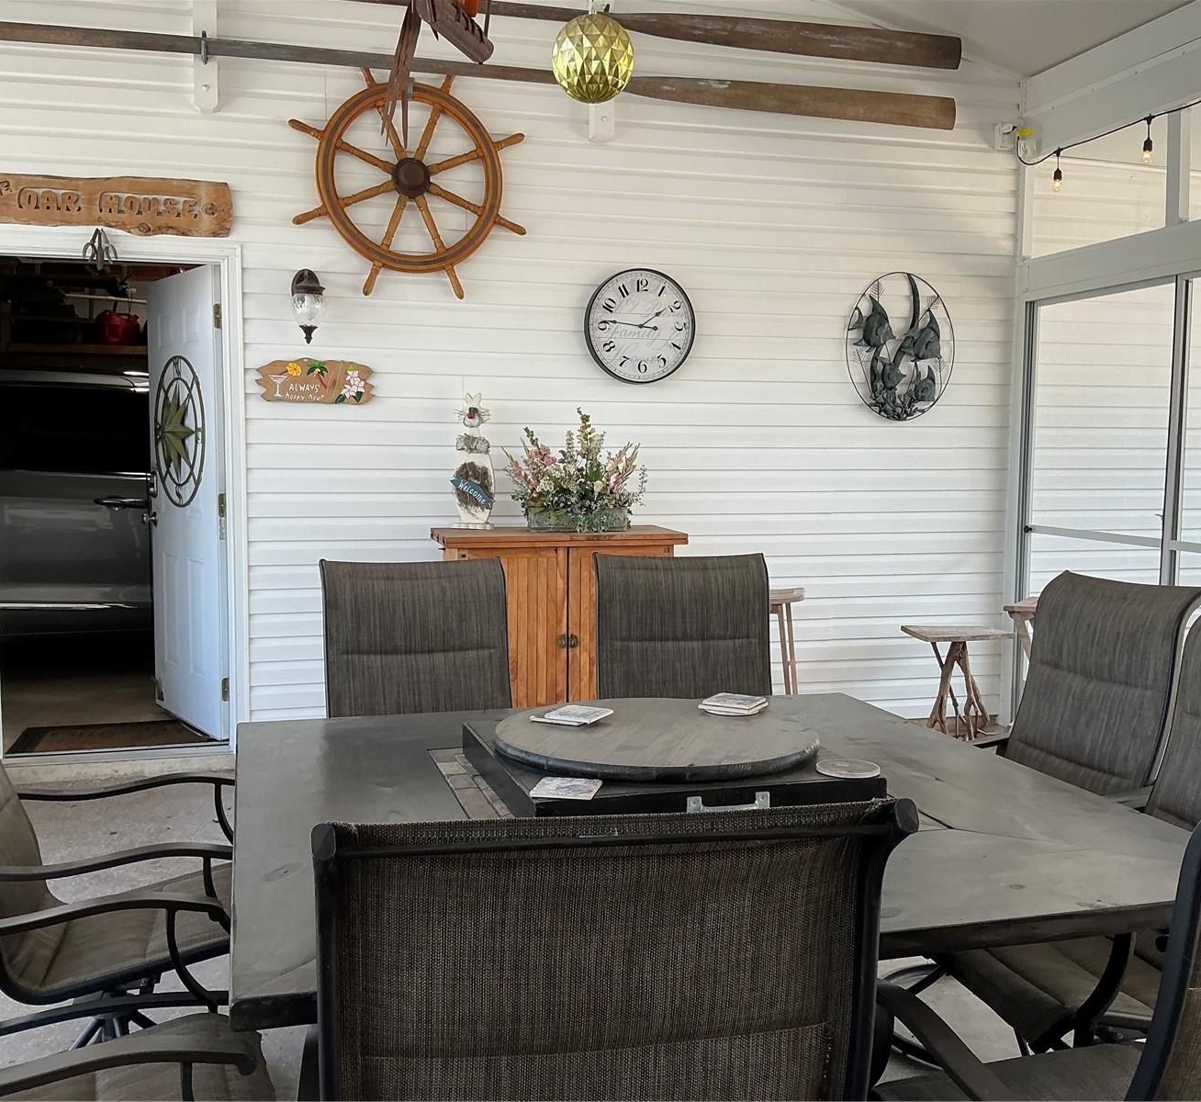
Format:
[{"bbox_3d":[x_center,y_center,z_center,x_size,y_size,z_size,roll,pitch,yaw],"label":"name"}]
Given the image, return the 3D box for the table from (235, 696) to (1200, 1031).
[{"bbox_3d":[0.104,0.813,2.264,1.530,0.745,1.460,-1,5,-15],"label":"table"}]

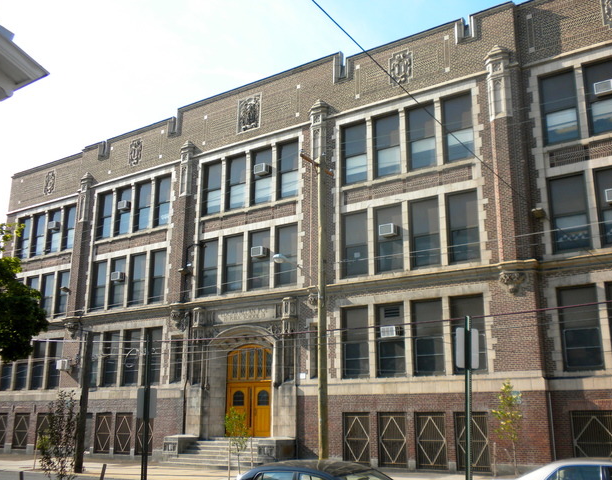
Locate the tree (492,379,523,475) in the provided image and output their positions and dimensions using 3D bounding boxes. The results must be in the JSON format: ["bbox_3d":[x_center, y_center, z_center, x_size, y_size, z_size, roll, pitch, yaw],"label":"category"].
[{"bbox_3d":[5.581,5.412,18.935,0.800,3.064,0.800,-10,-18,34],"label":"tree"}]

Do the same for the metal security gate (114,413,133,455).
[{"bbox_3d":[-9.319,9.951,35.221,1.238,2.024,0.100,-10,-18,34],"label":"metal security gate"}]

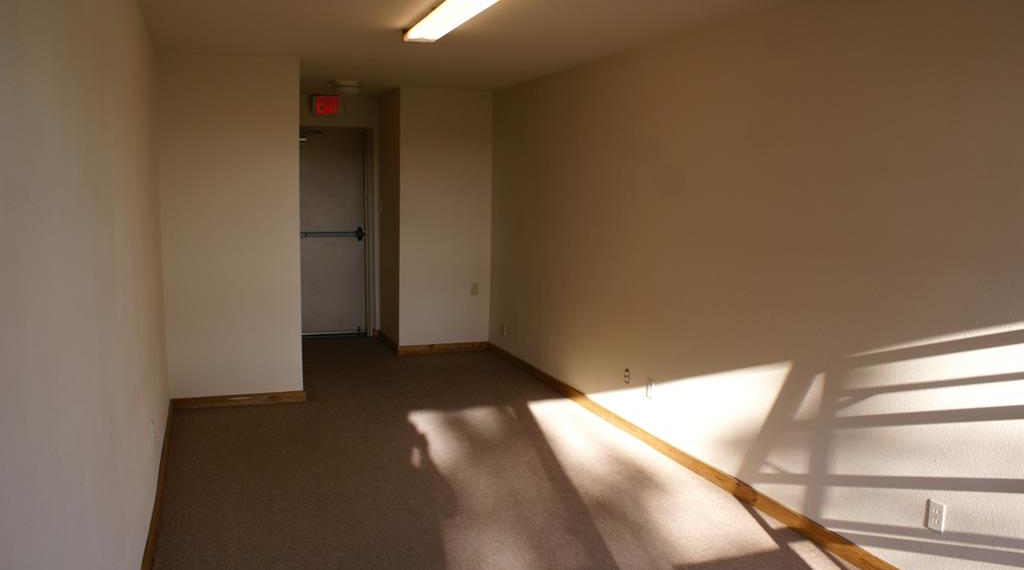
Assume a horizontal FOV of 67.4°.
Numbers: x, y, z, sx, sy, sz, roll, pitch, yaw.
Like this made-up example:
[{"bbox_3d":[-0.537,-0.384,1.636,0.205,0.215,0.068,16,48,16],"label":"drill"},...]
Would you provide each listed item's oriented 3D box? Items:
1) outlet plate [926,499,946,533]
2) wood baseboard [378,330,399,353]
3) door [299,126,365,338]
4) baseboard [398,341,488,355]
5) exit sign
[{"bbox_3d":[1.604,0.874,2.894,0.008,0.115,0.070,-2,8,-21],"label":"outlet plate"},{"bbox_3d":[-1.223,0.568,7.622,0.017,0.081,0.900,-2,8,-21],"label":"wood baseboard"},{"bbox_3d":[-1.956,-0.513,7.863,0.915,2.100,0.050,-2,8,-21],"label":"door"},{"bbox_3d":[-0.648,0.609,7.357,0.887,0.081,0.017,-2,8,-21],"label":"baseboard"},{"bbox_3d":[-1.829,-1.768,7.530,0.300,0.195,0.060,-2,8,-21],"label":"exit sign"}]

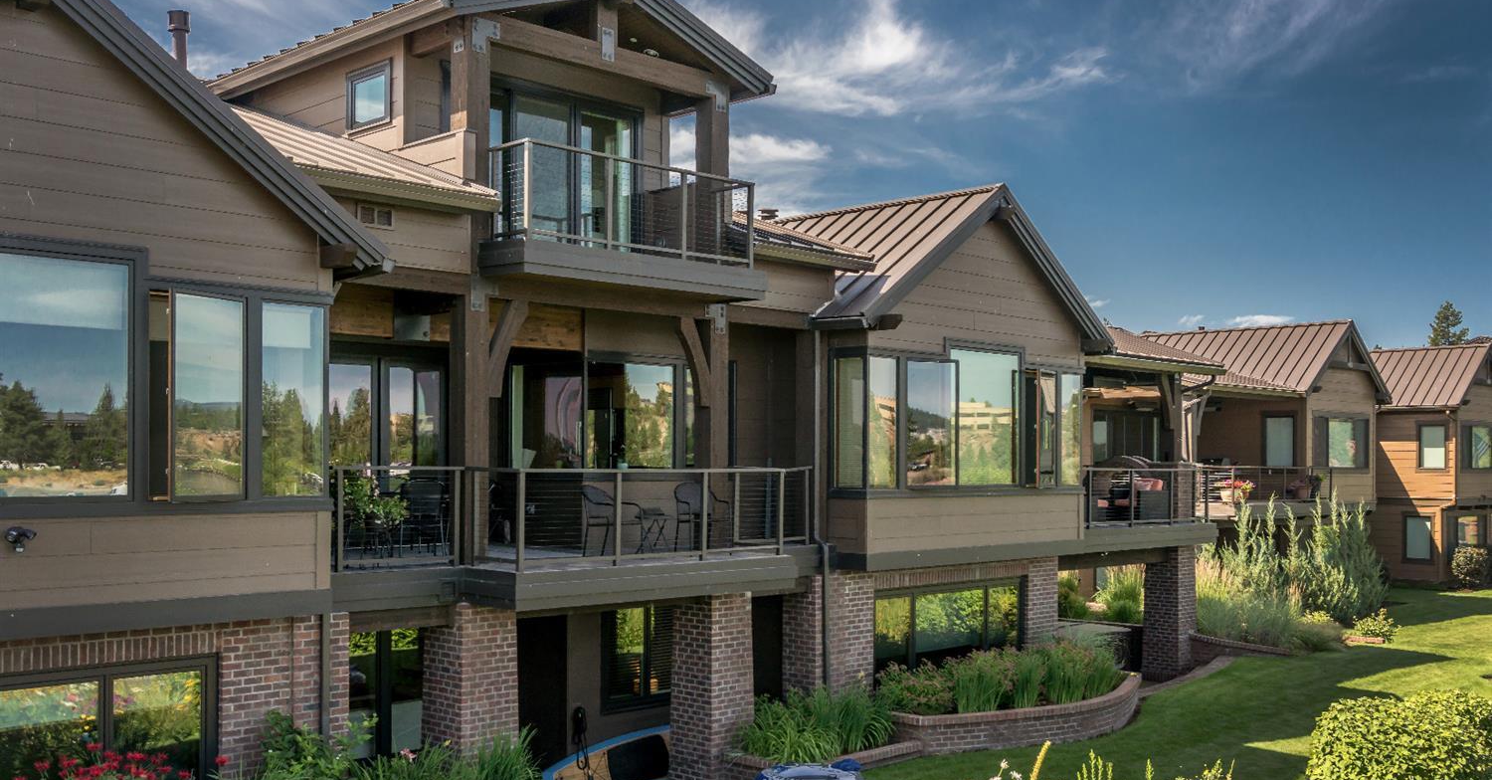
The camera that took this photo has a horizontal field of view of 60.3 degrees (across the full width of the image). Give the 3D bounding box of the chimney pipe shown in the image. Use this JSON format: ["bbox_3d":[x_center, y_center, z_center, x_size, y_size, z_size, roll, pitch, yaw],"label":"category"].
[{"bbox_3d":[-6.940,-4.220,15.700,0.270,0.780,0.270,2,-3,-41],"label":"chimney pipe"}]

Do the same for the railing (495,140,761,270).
[{"bbox_3d":[-1.350,-2.030,14.800,3.200,1.050,0.660,2,-3,-41],"label":"railing"}]

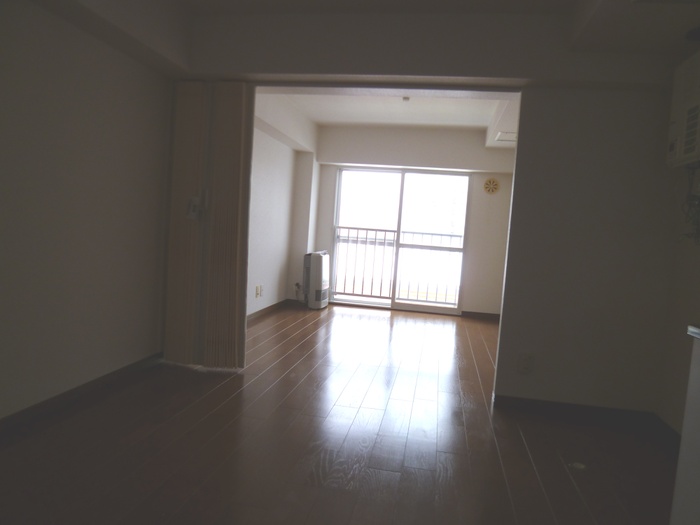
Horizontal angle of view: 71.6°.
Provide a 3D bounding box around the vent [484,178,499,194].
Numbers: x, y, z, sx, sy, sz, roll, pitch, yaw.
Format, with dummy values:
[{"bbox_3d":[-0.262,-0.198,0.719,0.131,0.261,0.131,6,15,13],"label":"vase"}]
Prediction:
[{"bbox_3d":[1.782,-0.954,6.088,0.195,0.200,0.040,4,4,10],"label":"vent"}]

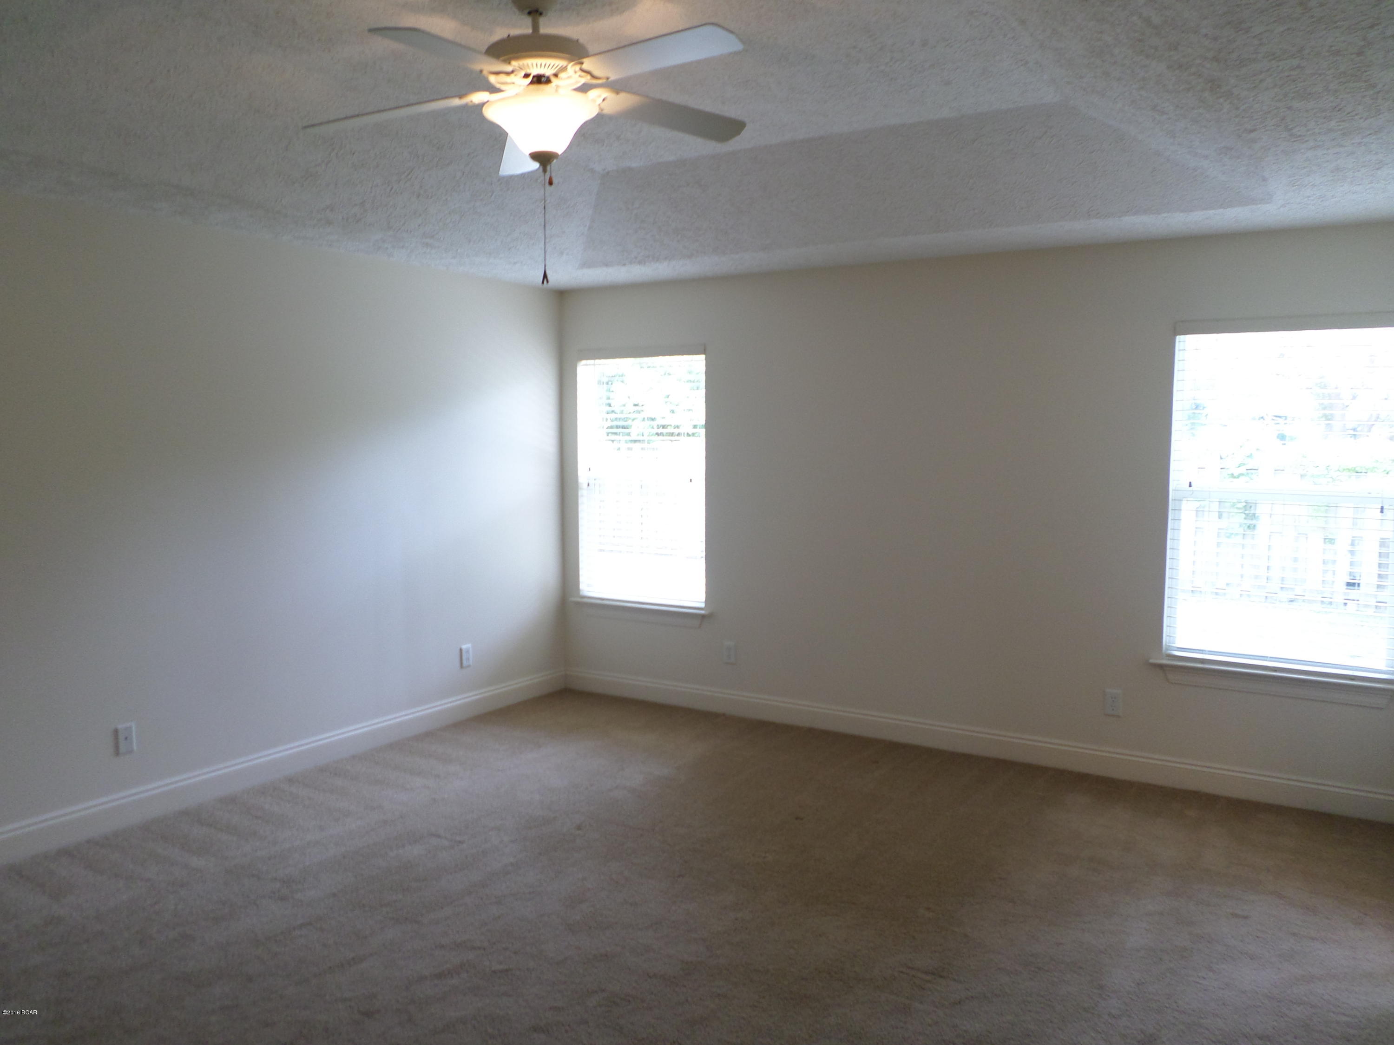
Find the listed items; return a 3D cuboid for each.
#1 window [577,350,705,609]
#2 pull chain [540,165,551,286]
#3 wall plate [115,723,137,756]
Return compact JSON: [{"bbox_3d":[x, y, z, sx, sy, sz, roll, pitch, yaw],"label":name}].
[{"bbox_3d":[-0.327,-0.263,5.925,0.900,1.500,0.100,3,6,32],"label":"window"},{"bbox_3d":[-0.405,-0.794,2.690,0.025,0.325,0.025,0,5,0],"label":"pull chain"},{"bbox_3d":[-2.265,0.861,3.997,0.008,0.115,0.071,3,5,32],"label":"wall plate"}]

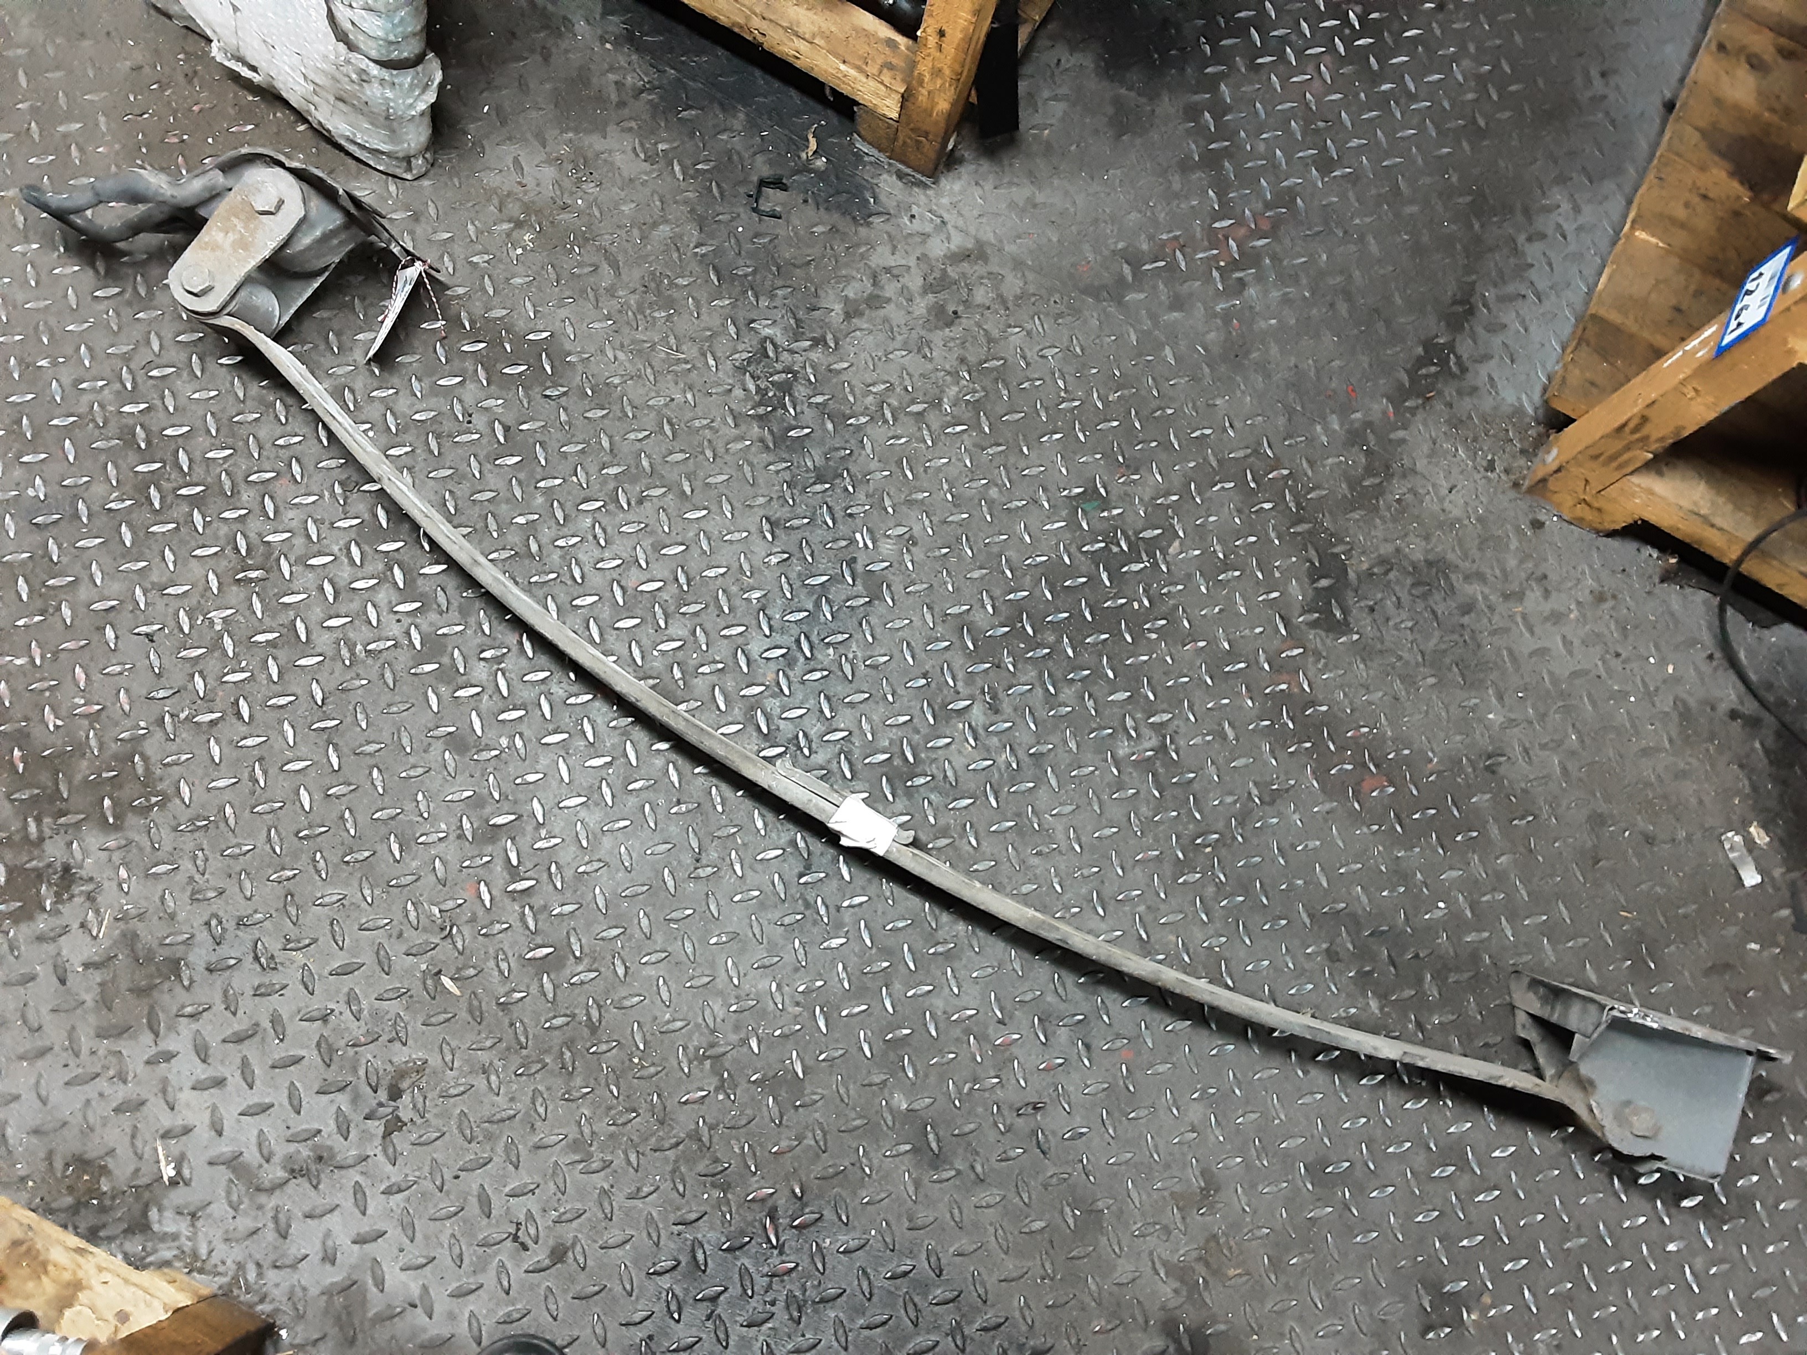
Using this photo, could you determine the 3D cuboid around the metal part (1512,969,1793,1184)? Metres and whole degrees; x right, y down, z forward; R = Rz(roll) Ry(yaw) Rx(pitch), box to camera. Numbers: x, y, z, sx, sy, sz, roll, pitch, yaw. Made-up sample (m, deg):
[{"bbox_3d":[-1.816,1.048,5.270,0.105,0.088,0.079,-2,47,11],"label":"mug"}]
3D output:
[{"bbox_3d":[0.645,0.359,1.235,0.200,0.100,0.127,17,73,-3],"label":"metal part"}]

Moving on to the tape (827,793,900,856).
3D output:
[{"bbox_3d":[-0.036,0.128,1.191,0.052,0.040,0.033,31,72,2],"label":"tape"}]

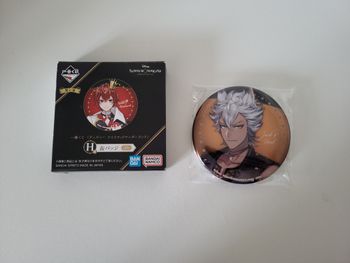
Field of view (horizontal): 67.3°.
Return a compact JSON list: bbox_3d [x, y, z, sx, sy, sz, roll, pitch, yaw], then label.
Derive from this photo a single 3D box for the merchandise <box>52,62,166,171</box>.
[{"bbox_3d":[-0.047,-0.011,0.202,0.081,0.017,0.081,0,83,0],"label":"merchandise"}]

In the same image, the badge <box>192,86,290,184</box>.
[{"bbox_3d":[0.051,0.002,0.202,0.075,0.009,0.075,0,83,0],"label":"badge"}]

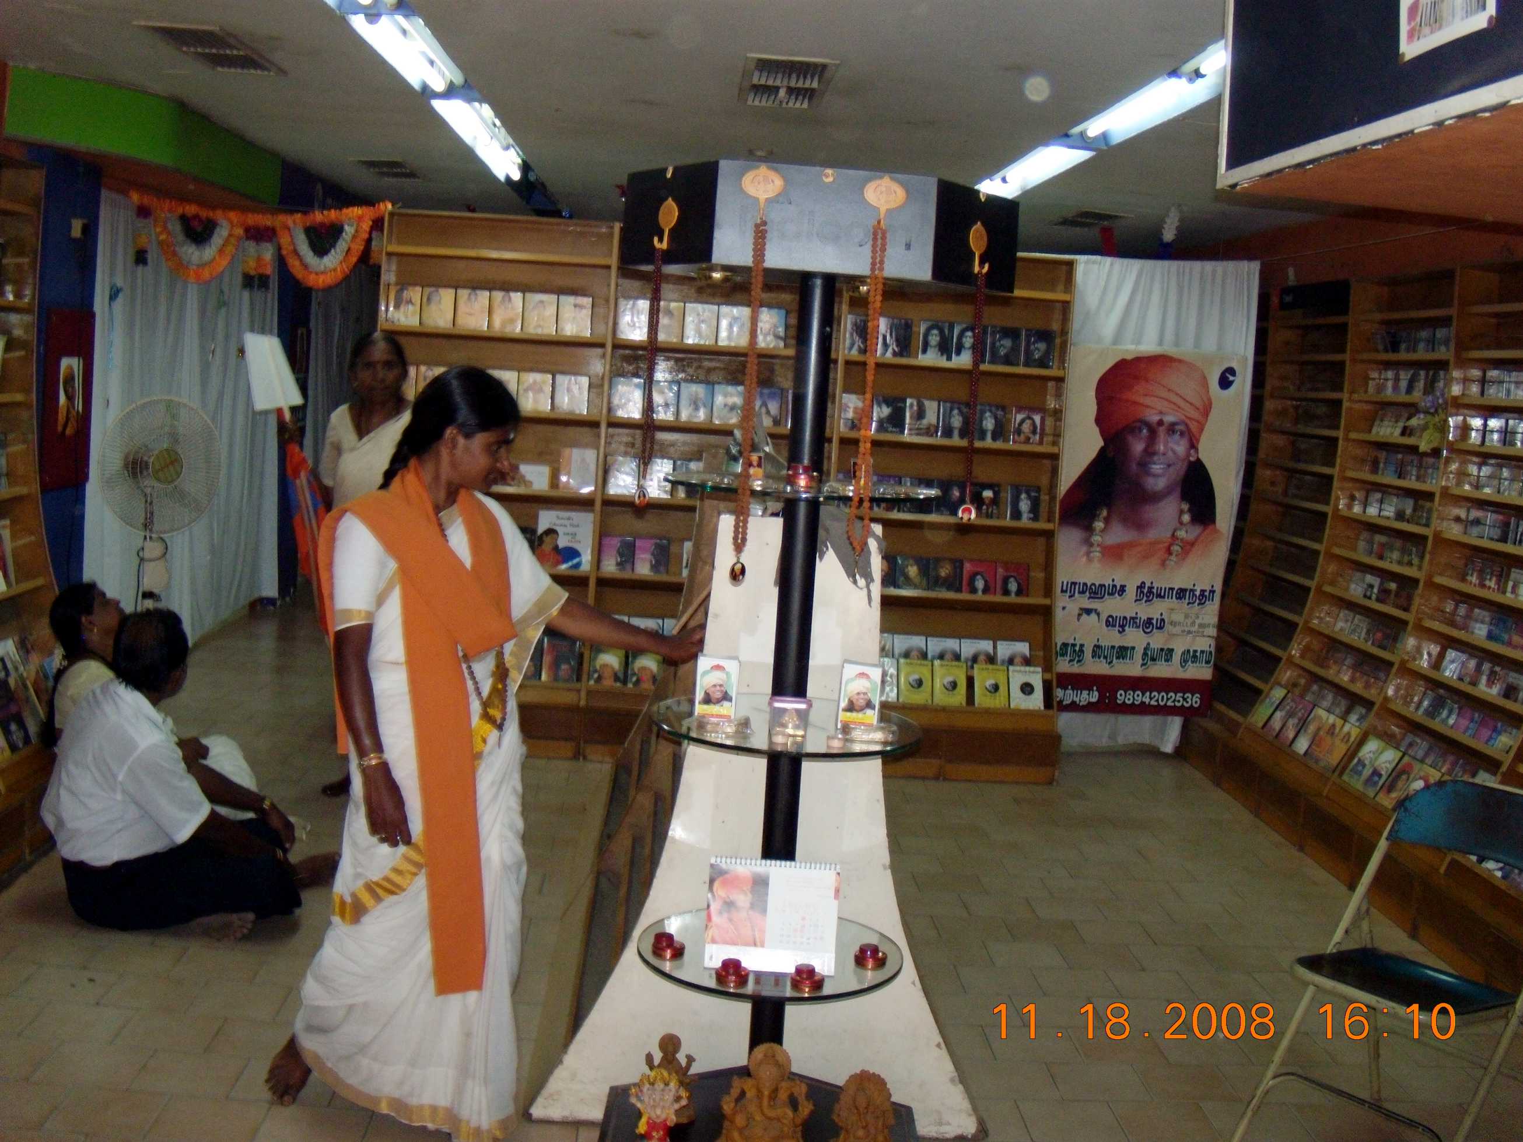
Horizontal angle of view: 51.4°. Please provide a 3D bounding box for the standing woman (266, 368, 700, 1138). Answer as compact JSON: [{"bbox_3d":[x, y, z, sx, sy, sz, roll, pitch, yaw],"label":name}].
[{"bbox_3d":[-0.551,0.337,3.217,0.758,1.478,0.422,-1,8,-32],"label":"standing woman"}]

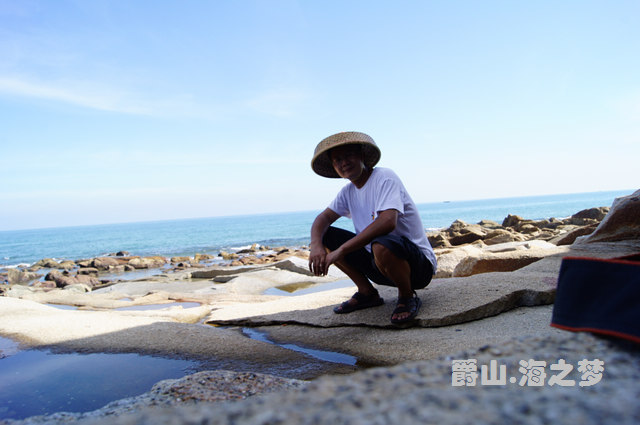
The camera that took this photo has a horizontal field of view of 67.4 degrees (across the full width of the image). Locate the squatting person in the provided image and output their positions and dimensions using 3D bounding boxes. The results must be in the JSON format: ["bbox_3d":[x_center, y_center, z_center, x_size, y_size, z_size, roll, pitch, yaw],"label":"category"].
[{"bbox_3d":[0.290,0.060,2.560,0.580,0.980,0.740,-4,0,44],"label":"squatting person"}]

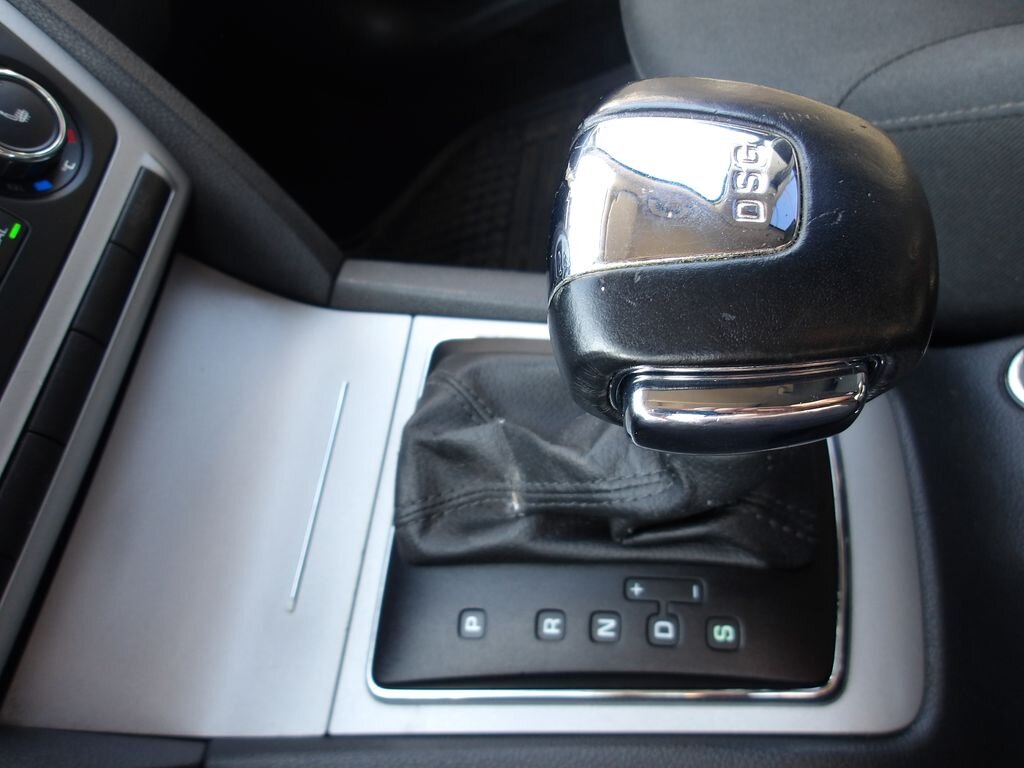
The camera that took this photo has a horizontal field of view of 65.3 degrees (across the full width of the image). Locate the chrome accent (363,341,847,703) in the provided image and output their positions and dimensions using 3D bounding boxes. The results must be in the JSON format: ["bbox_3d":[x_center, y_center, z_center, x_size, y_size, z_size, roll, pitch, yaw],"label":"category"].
[{"bbox_3d":[0.028,0.036,0.251,0.140,0.009,0.129,-4,60,20],"label":"chrome accent"}]

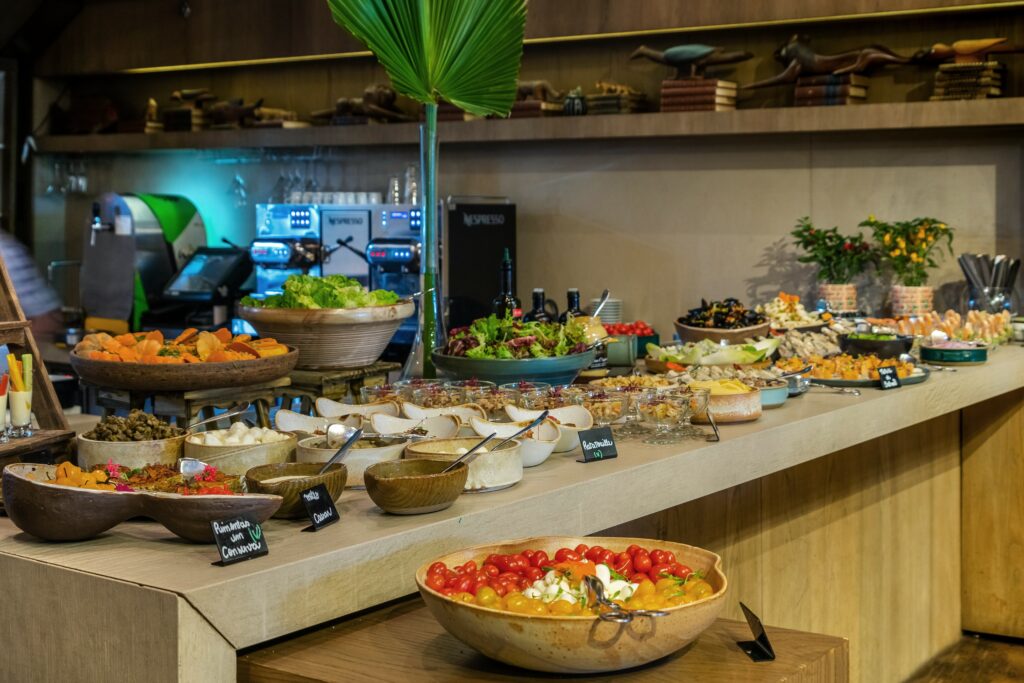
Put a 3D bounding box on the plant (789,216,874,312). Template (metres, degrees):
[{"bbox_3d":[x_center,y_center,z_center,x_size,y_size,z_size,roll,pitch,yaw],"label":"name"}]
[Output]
[{"bbox_3d":[1.249,-0.298,5.100,0.315,0.370,0.280,0,5,0],"label":"plant"}]

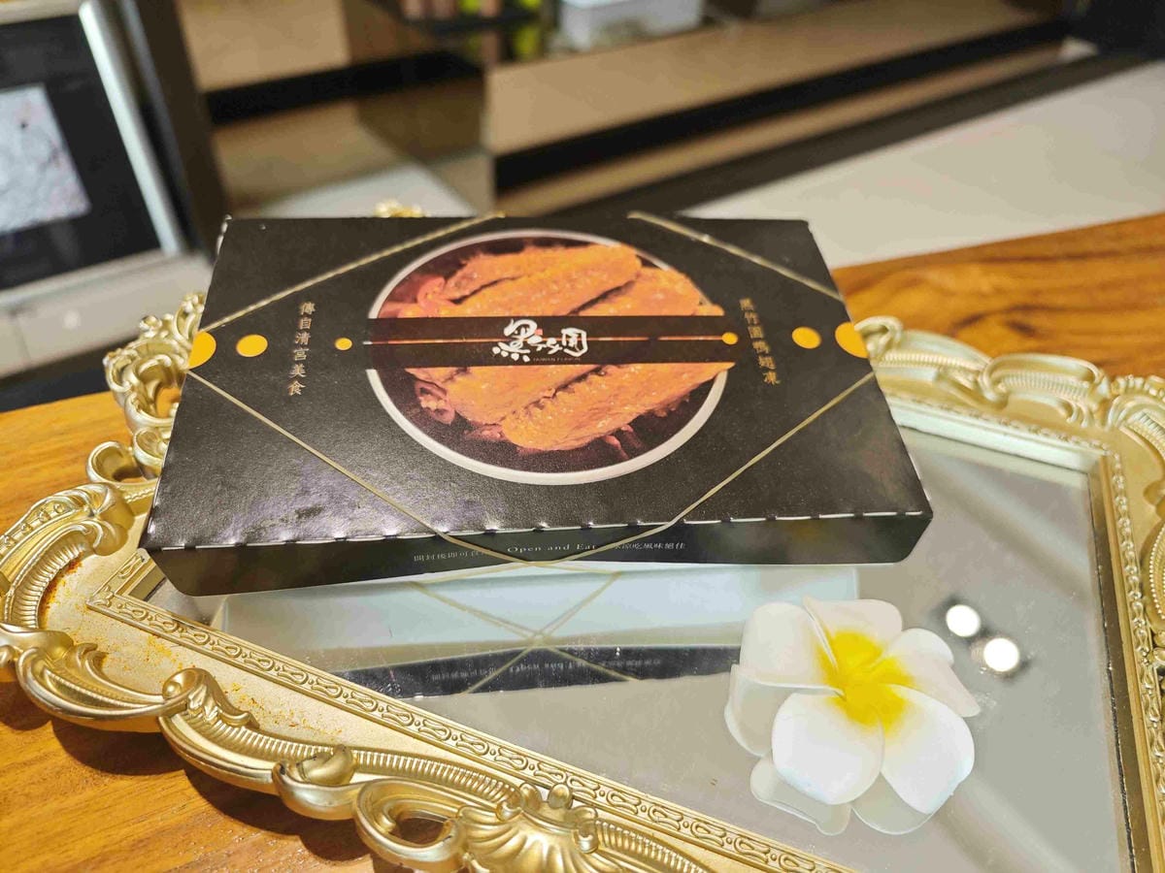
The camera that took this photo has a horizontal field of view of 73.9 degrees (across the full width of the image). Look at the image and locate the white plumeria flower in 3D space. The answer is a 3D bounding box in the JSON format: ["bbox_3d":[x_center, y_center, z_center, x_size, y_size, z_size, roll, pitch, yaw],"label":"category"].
[{"bbox_3d":[0.075,0.071,0.218,0.067,0.026,0.066,2,45,-2],"label":"white plumeria flower"}]

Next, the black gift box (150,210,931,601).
[{"bbox_3d":[-0.014,-0.016,0.271,0.220,0.041,0.135,-2,54,-7],"label":"black gift box"}]

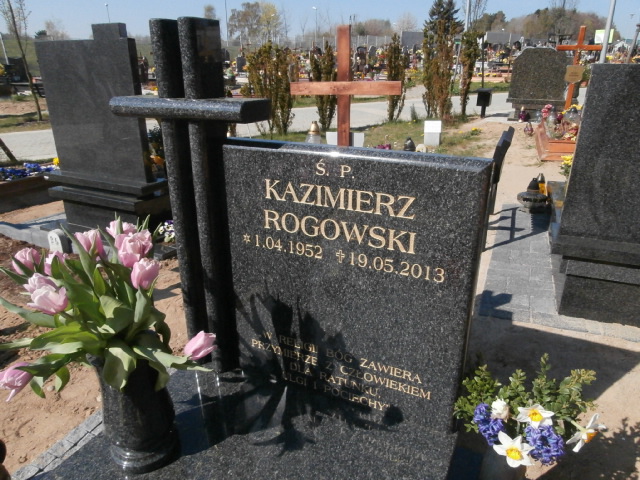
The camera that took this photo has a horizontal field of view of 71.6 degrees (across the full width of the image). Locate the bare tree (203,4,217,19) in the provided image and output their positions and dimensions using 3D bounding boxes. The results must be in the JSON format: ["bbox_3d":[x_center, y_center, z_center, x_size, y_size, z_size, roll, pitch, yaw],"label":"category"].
[{"bbox_3d":[-16.880,-32.603,69.017,2.644,7.166,2.644,-4,22,-12],"label":"bare tree"}]

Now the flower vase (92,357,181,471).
[{"bbox_3d":[-0.394,0.352,0.978,0.164,0.271,0.164,-10,24,-25],"label":"flower vase"}]

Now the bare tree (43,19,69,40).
[{"bbox_3d":[-37.719,-29.365,64.263,4.055,4.880,4.055,-11,24,-26],"label":"bare tree"}]

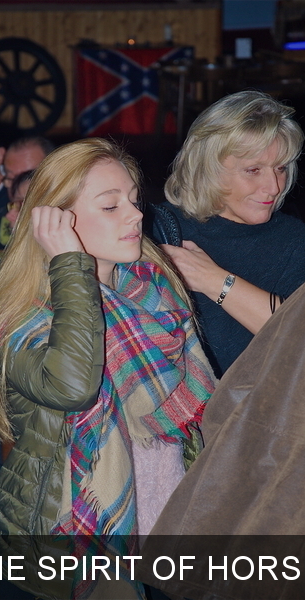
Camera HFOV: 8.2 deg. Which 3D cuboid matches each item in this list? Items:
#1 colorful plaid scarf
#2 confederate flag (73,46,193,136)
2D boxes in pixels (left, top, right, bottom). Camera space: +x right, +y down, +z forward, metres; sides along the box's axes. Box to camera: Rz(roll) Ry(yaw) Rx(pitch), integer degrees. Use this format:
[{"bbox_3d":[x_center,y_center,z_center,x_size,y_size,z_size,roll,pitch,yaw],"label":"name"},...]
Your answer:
[{"bbox_3d":[-0.075,0.248,4.100,0.360,0.630,0.270,-6,10,-33],"label":"colorful plaid scarf"},{"bbox_3d":[-0.145,-1.777,18.100,1.010,0.750,0.050,-2,10,-12],"label":"confederate flag"}]

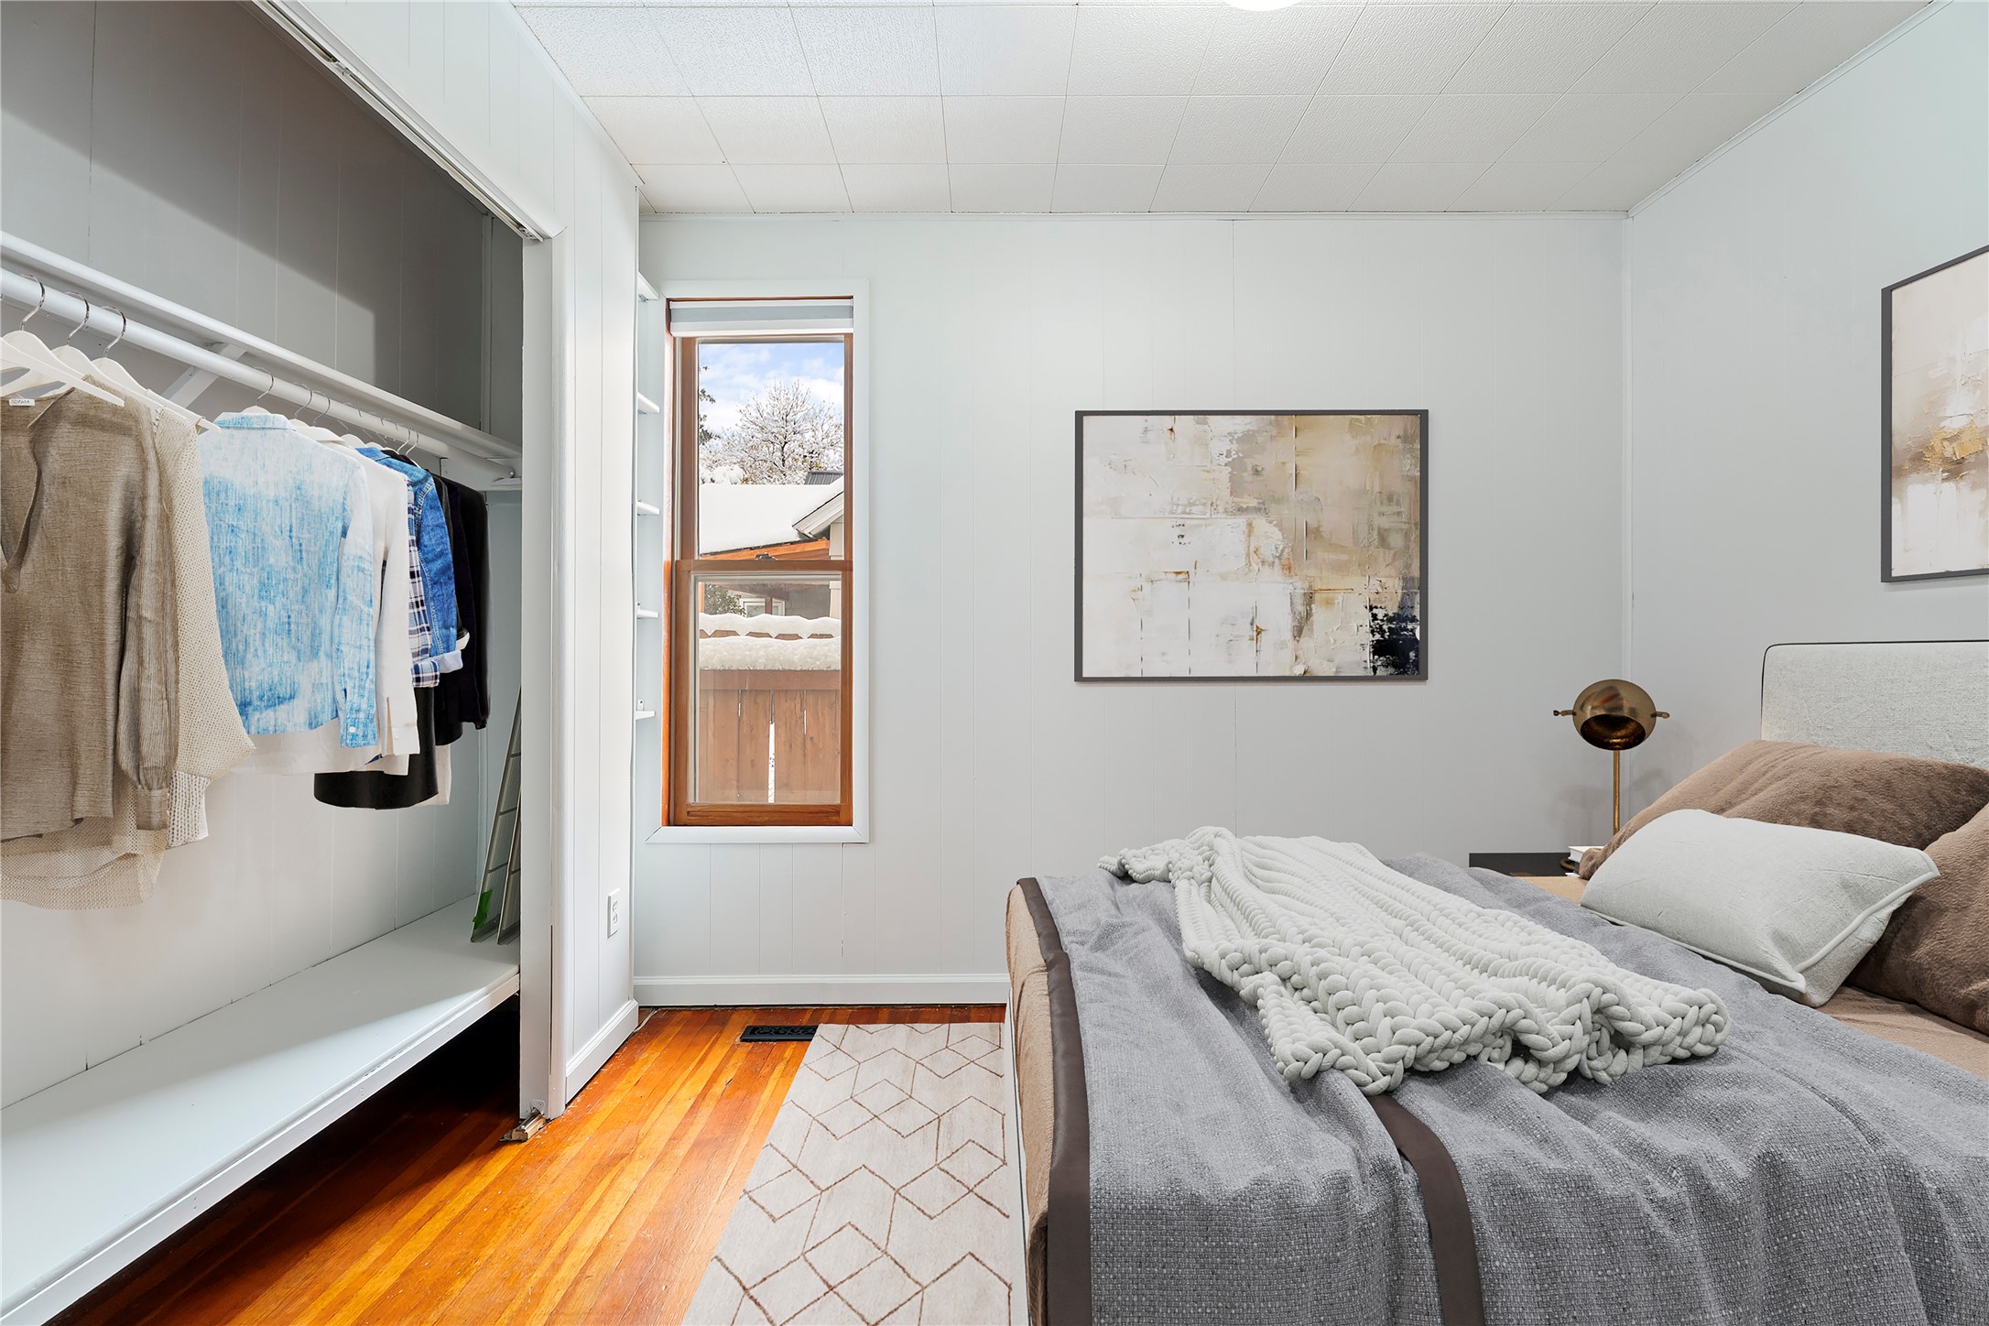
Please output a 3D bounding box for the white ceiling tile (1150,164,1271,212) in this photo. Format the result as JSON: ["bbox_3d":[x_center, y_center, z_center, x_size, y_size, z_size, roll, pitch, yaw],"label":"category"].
[{"bbox_3d":[0.632,-1.401,2.600,0.305,0.016,0.267,0,0,0],"label":"white ceiling tile"}]

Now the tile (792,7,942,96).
[{"bbox_3d":[-0.280,-1.395,2.013,0.305,0.018,0.297,0,0,0],"label":"tile"}]

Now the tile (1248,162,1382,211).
[{"bbox_3d":[0.939,-1.400,2.602,0.305,0.018,0.270,0,1,0],"label":"tile"}]

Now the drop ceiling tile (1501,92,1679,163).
[{"bbox_3d":[1.549,-1.402,2.313,0.305,0.018,0.297,0,0,0],"label":"drop ceiling tile"}]

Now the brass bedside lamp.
[{"bbox_3d":[1.719,0.309,2.450,0.260,0.524,0.200,0,0,38],"label":"brass bedside lamp"}]

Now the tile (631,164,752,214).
[{"bbox_3d":[-0.890,-1.402,2.605,0.305,0.018,0.270,0,1,0],"label":"tile"}]

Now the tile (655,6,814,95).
[{"bbox_3d":[-0.586,-1.395,2.016,0.305,0.016,0.298,0,0,0],"label":"tile"}]

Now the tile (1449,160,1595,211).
[{"bbox_3d":[1.548,-1.403,2.601,0.305,0.018,0.279,0,0,0],"label":"tile"}]

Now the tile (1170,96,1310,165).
[{"bbox_3d":[0.634,-1.396,2.315,0.305,0.018,0.305,0,1,0],"label":"tile"}]

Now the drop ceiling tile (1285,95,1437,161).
[{"bbox_3d":[0.939,-1.400,2.312,0.305,0.018,0.297,0,0,0],"label":"drop ceiling tile"}]

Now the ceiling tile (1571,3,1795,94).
[{"bbox_3d":[1.547,-1.401,2.019,0.305,0.016,0.298,0,0,0],"label":"ceiling tile"}]

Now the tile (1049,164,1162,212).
[{"bbox_3d":[0.327,-1.400,2.600,0.305,0.016,0.267,0,0,0],"label":"tile"}]

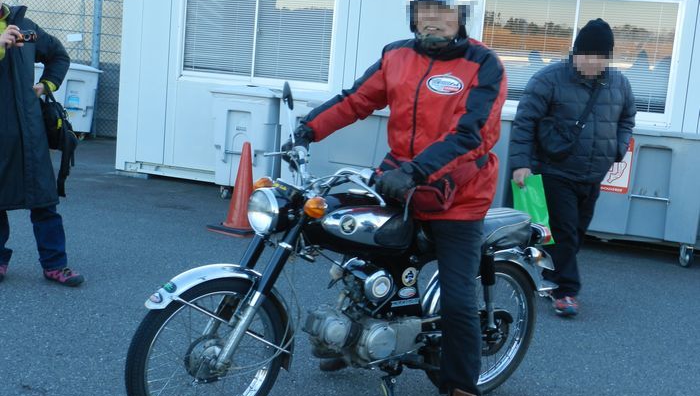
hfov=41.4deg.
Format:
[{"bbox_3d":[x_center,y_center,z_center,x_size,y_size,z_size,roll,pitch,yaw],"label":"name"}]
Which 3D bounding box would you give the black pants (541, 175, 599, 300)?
[{"bbox_3d":[1.262,0.191,5.280,0.370,0.790,0.440,4,8,-5],"label":"black pants"}]

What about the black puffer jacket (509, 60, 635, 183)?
[{"bbox_3d":[1.242,-0.423,5.200,0.610,0.660,0.420,4,8,-5],"label":"black puffer jacket"}]

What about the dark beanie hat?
[{"bbox_3d":[1.359,-0.887,5.141,0.200,0.200,0.230,8,20,20],"label":"dark beanie hat"}]

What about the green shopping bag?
[{"bbox_3d":[1.044,0.077,5.320,0.240,0.390,0.060,-5,8,16],"label":"green shopping bag"}]

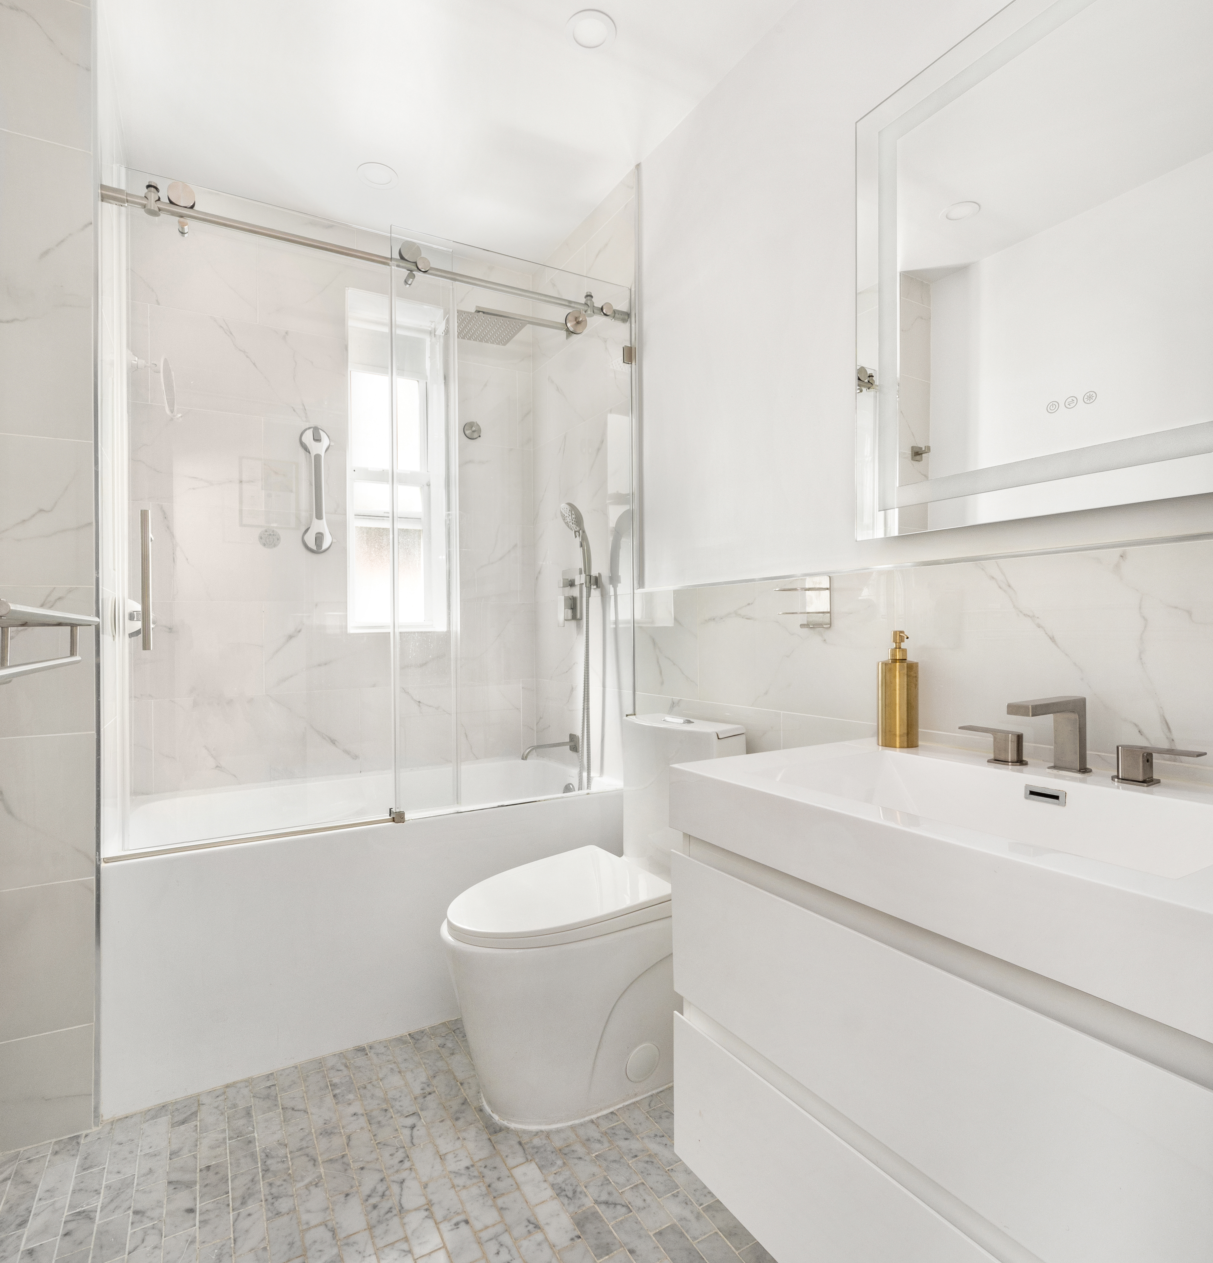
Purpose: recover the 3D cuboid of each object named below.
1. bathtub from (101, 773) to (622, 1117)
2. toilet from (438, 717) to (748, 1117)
[{"bbox_3d":[-0.671,0.761,2.154,1.349,0.539,0.770,0,0,-30],"label":"bathtub"},{"bbox_3d":[-0.051,0.631,1.688,0.700,0.798,0.376,0,0,-30],"label":"toilet"}]

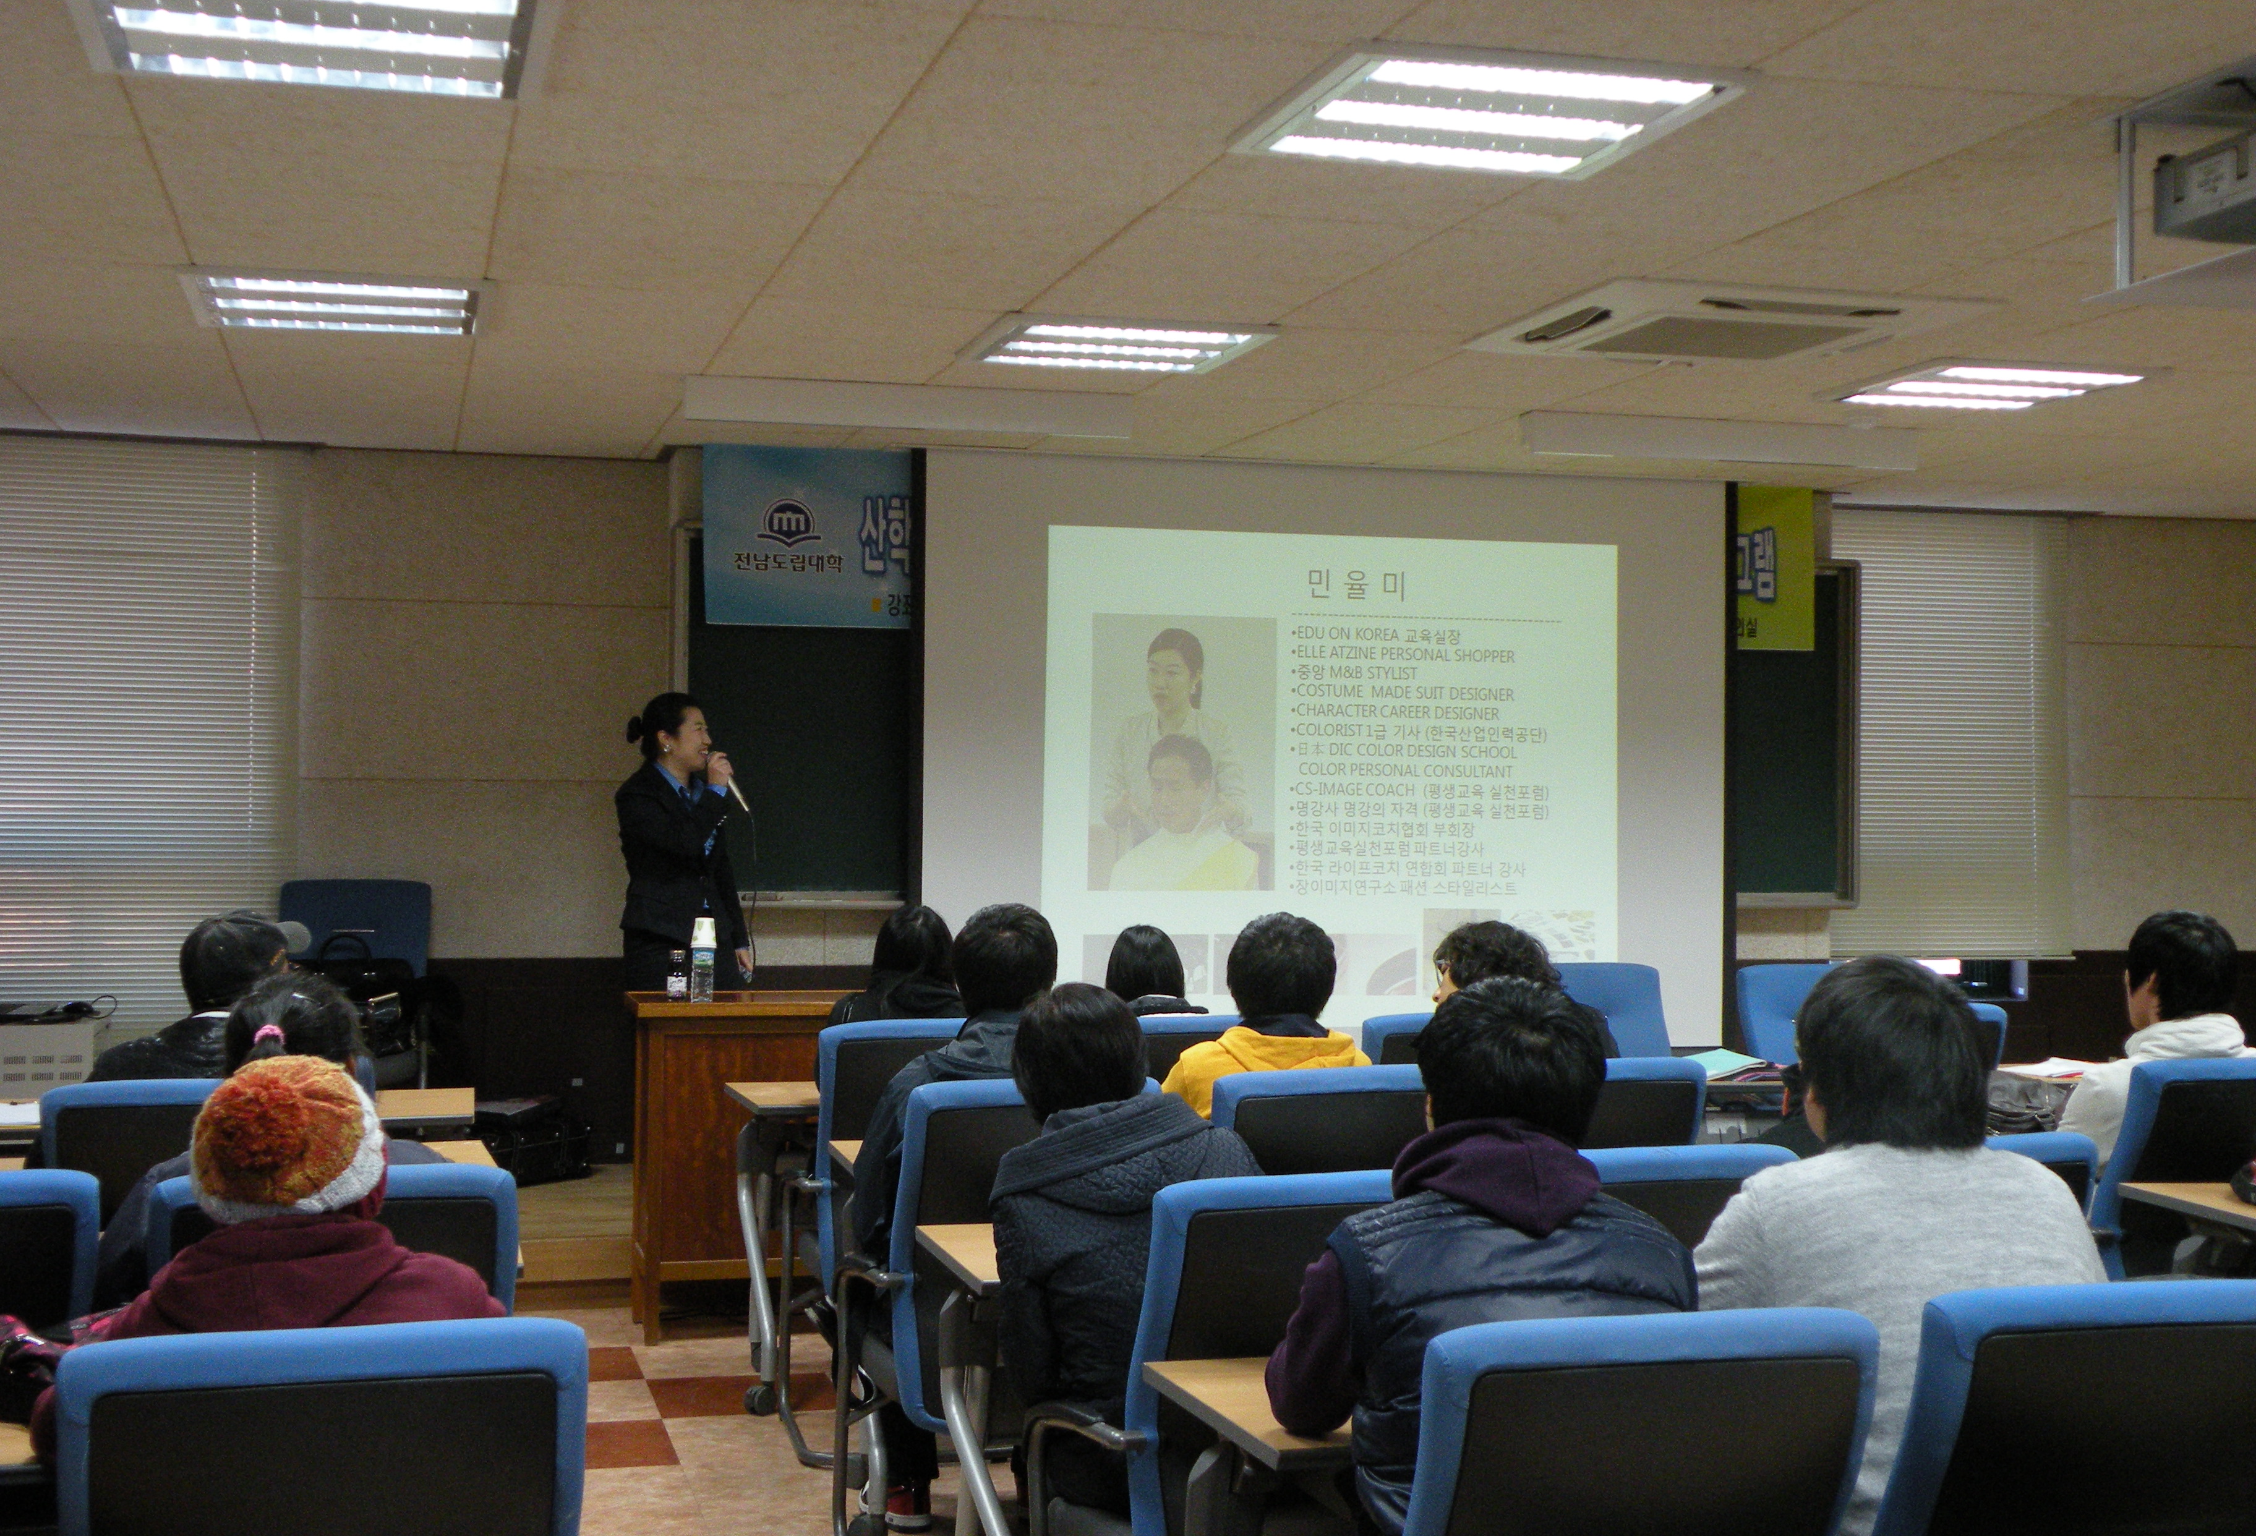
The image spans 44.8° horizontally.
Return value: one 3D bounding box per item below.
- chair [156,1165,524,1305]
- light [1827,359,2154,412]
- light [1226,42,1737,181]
[{"bbox_3d":[-1.204,1.044,4.185,0.530,0.940,0.600,0,0,-15],"label":"chair"},{"bbox_3d":[2.281,-1.050,7.356,0.660,0.080,0.660,0,-1,-15],"label":"light"},{"bbox_3d":[0.569,-1.089,4.486,0.660,0.080,0.660,0,-1,-15],"label":"light"}]

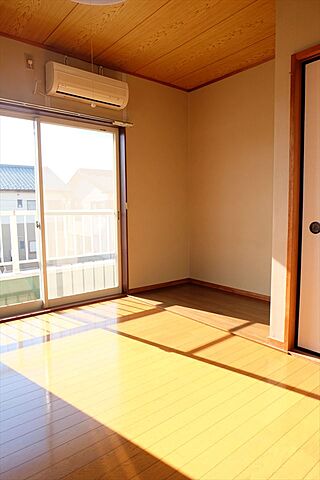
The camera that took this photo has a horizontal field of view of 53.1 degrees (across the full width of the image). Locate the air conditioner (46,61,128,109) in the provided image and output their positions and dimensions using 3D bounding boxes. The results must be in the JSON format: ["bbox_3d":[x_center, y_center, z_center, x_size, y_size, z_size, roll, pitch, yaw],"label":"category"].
[{"bbox_3d":[-0.658,-1.445,3.005,0.753,0.266,0.190,-5,7,-39],"label":"air conditioner"}]

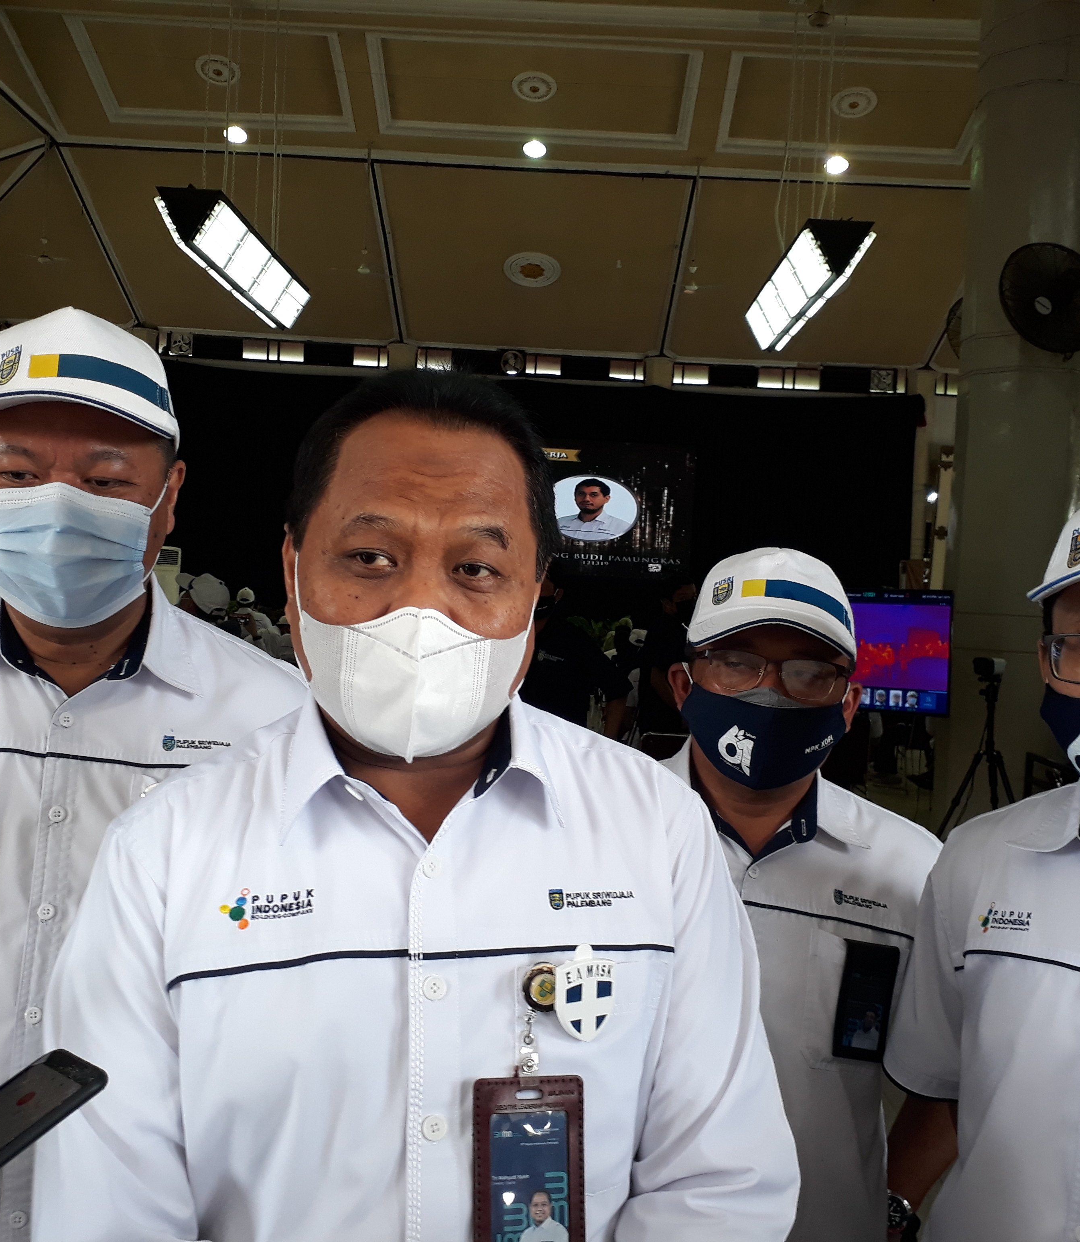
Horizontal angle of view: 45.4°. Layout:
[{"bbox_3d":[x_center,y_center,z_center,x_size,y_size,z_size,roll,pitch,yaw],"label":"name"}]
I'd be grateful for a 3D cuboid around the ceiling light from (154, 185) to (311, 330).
[{"bbox_3d":[-3.544,-4.194,15.476,0.719,0.607,4.554,3,2,1],"label":"ceiling light"}]

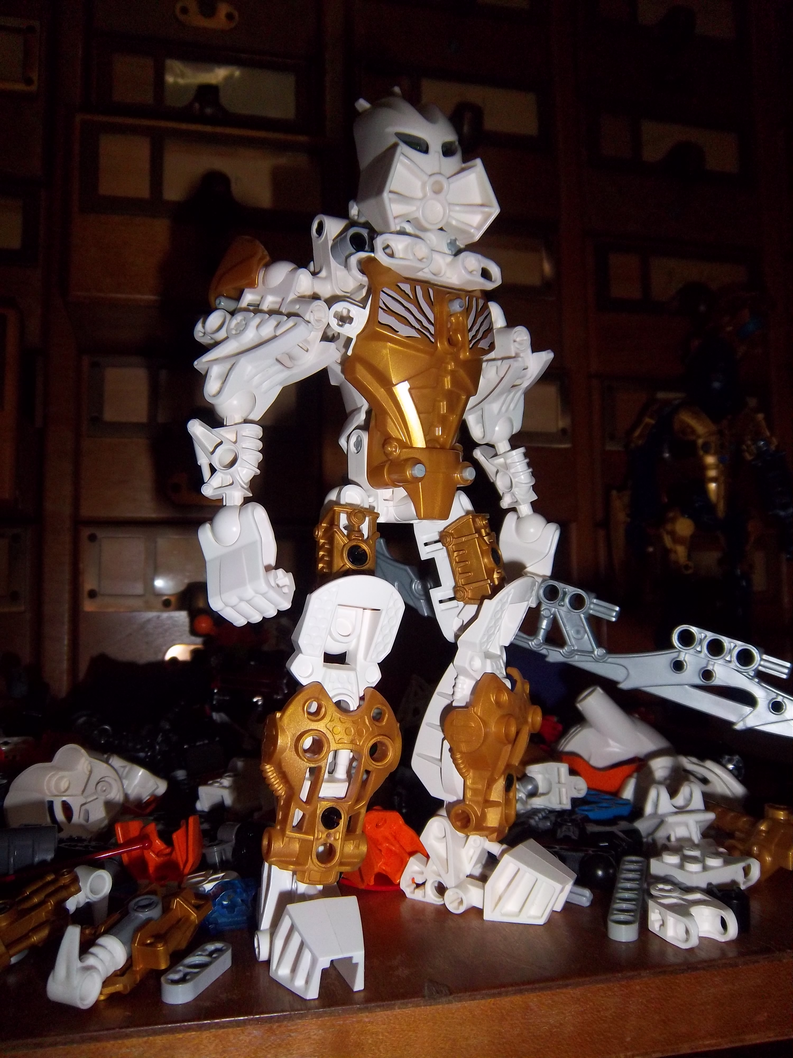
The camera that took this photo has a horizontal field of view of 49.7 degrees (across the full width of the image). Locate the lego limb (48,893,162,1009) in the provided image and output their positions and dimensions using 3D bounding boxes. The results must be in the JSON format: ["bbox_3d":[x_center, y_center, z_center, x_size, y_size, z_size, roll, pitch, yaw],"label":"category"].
[{"bbox_3d":[-0.063,0.088,0.186,0.012,0.015,0.030,-3,15,24],"label":"lego limb"}]

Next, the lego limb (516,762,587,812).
[{"bbox_3d":[0.051,0.084,0.281,0.024,0.016,0.009,-3,-33,23],"label":"lego limb"}]

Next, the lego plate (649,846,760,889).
[{"bbox_3d":[0.086,0.095,0.238,0.024,0.009,0.016,1,-5,-28],"label":"lego plate"}]

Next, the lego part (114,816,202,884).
[{"bbox_3d":[-0.067,0.091,0.242,0.024,0.016,0.015,-1,-5,0],"label":"lego part"}]

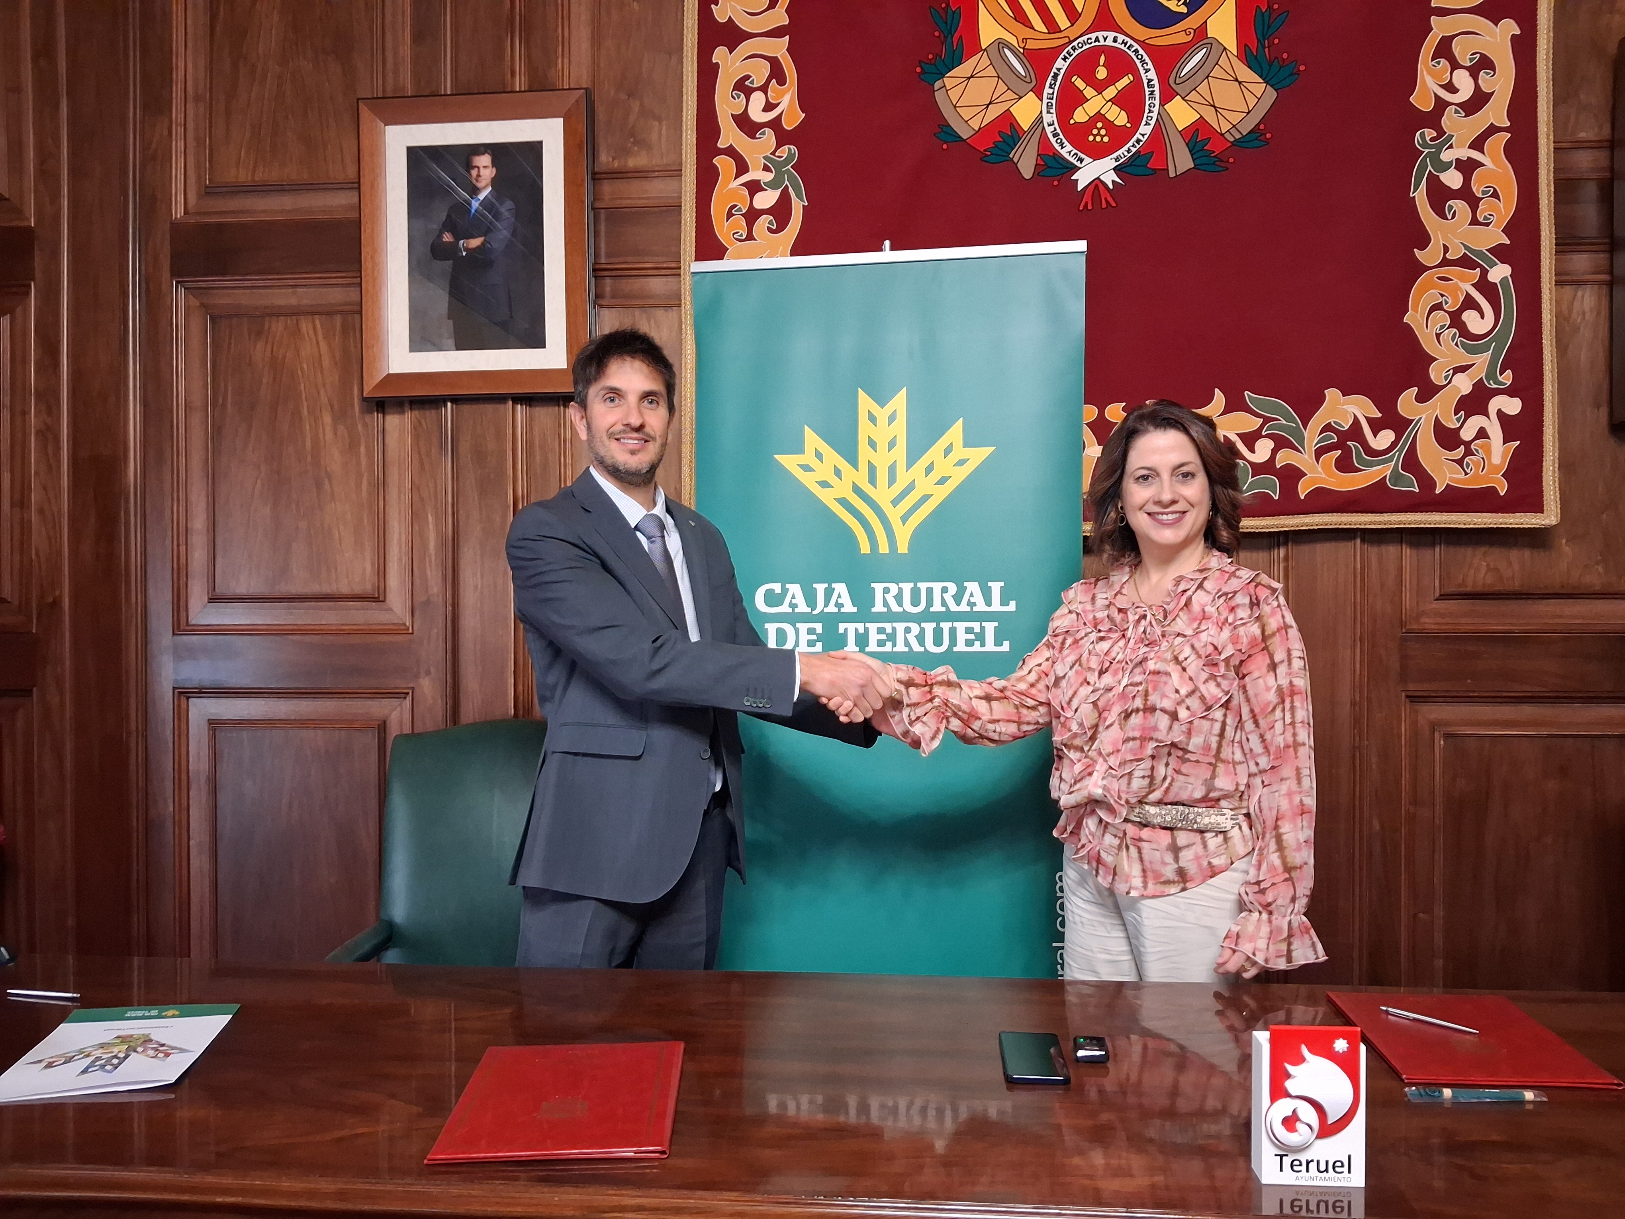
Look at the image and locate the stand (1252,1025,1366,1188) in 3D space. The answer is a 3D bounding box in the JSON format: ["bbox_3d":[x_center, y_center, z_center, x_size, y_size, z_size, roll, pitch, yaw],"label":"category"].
[{"bbox_3d":[0.494,0.489,1.260,0.102,0.157,0.046,0,0,5],"label":"stand"}]

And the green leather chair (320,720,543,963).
[{"bbox_3d":[-0.645,0.772,2.470,0.620,1.060,0.660,0,0,4],"label":"green leather chair"}]

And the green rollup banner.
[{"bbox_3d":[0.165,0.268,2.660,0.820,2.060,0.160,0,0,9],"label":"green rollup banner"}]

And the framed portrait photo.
[{"bbox_3d":[-0.765,-0.825,2.870,0.515,0.685,0.045,-1,0,5],"label":"framed portrait photo"}]

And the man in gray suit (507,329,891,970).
[{"bbox_3d":[-0.225,0.419,2.090,0.540,1.770,0.480,0,0,-37],"label":"man in gray suit"}]

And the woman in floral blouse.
[{"bbox_3d":[0.460,0.484,2.050,0.700,1.640,0.420,0,0,14],"label":"woman in floral blouse"}]

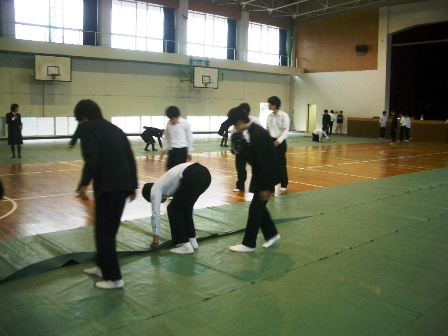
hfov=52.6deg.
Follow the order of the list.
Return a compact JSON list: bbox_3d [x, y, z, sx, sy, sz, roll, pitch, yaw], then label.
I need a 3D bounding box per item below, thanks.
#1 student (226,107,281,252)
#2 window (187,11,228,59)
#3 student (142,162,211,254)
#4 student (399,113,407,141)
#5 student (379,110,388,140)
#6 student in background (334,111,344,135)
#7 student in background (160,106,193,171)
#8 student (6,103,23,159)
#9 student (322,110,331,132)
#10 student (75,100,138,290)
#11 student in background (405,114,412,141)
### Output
[{"bbox_3d":[0.308,0.120,4.731,0.620,1.490,0.500,0,7,-6],"label":"student"},{"bbox_3d":[-1.040,-8.443,28.998,3.430,2.770,0.150,-6,10,-41],"label":"window"},{"bbox_3d":[-0.502,0.420,4.820,0.660,0.940,0.440,2,7,10],"label":"student"},{"bbox_3d":[9.812,-2.248,24.900,0.460,1.620,0.460,1,7,-3],"label":"student"},{"bbox_3d":[9.260,-2.485,26.300,0.480,1.640,0.320,3,8,14],"label":"student"},{"bbox_3d":[7.662,-2.998,30.051,0.520,1.600,0.320,3,7,14],"label":"student in background"},{"bbox_3d":[-0.784,-0.229,7.400,0.500,1.550,0.380,4,8,24],"label":"student in background"},{"bbox_3d":[-6.012,-1.059,13.000,0.470,1.580,0.330,-2,8,-25],"label":"student"},{"bbox_3d":[6.599,-2.913,29.165,0.500,1.650,0.320,2,7,9],"label":"student"},{"bbox_3d":[-0.963,0.225,3.711,0.520,1.528,0.520,7,9,41],"label":"student"},{"bbox_3d":[10.345,-2.260,25.400,0.550,1.580,0.450,1,7,-3],"label":"student in background"}]

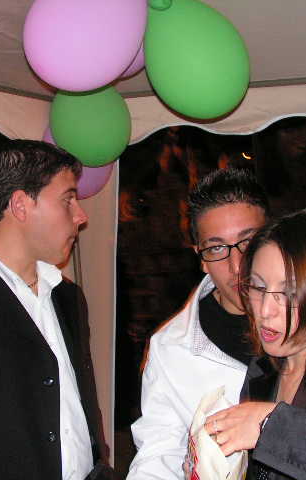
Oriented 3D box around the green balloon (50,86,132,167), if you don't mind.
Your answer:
[{"bbox_3d":[-0.189,-0.357,1.980,0.240,0.280,0.240,-5,-3,0],"label":"green balloon"}]

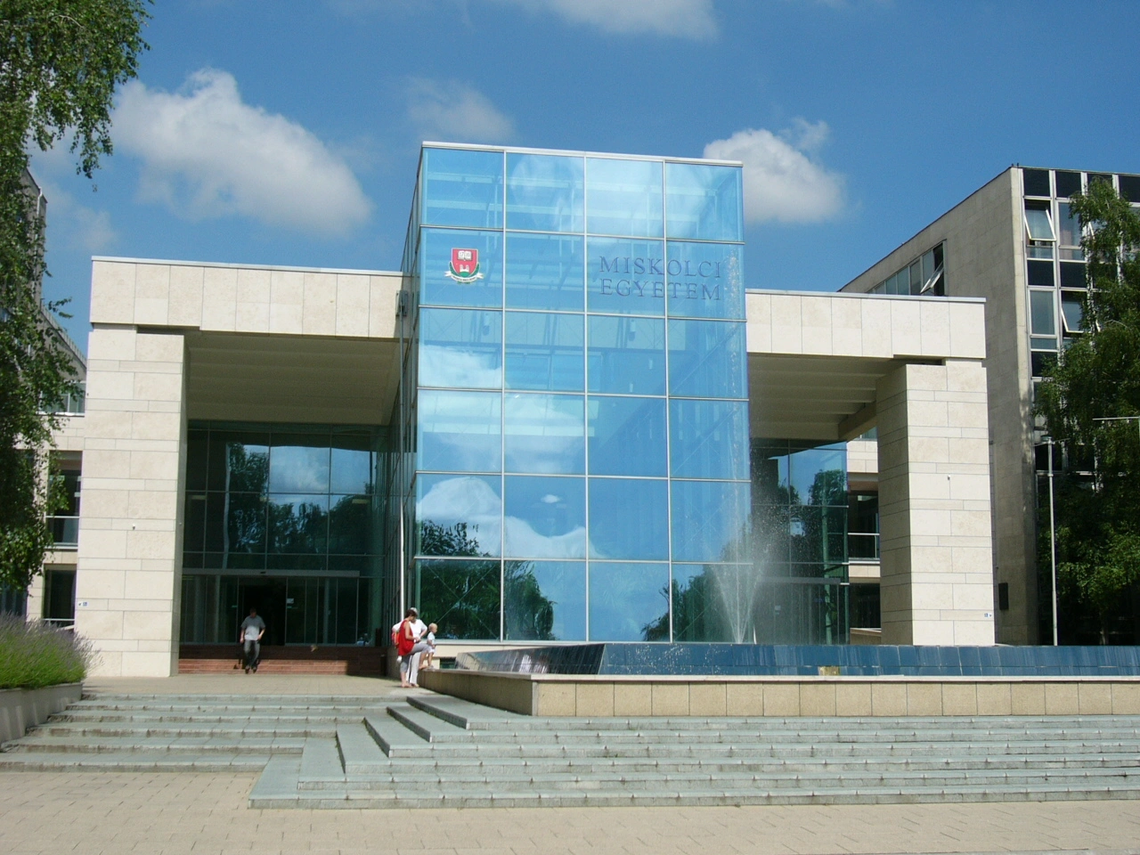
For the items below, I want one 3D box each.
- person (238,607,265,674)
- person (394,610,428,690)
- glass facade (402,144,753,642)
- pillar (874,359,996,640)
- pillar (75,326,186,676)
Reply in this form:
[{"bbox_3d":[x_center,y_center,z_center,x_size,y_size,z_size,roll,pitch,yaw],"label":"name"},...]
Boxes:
[{"bbox_3d":[-8.736,5.869,41.682,0.620,1.780,0.450,2,-9,-12],"label":"person"},{"bbox_3d":[-3.214,4.456,30.625,0.680,1.600,0.520,1,-9,-4],"label":"person"},{"bbox_3d":[0.004,-0.454,33.714,7.020,10.400,4.100,2,-9,-9],"label":"glass facade"},{"bbox_3d":[9.037,2.331,37.669,2.050,7.770,2.050,2,-9,-9],"label":"pillar"},{"bbox_3d":[-9.928,1.728,34.615,2.050,7.820,2.050,2,-9,-9],"label":"pillar"}]

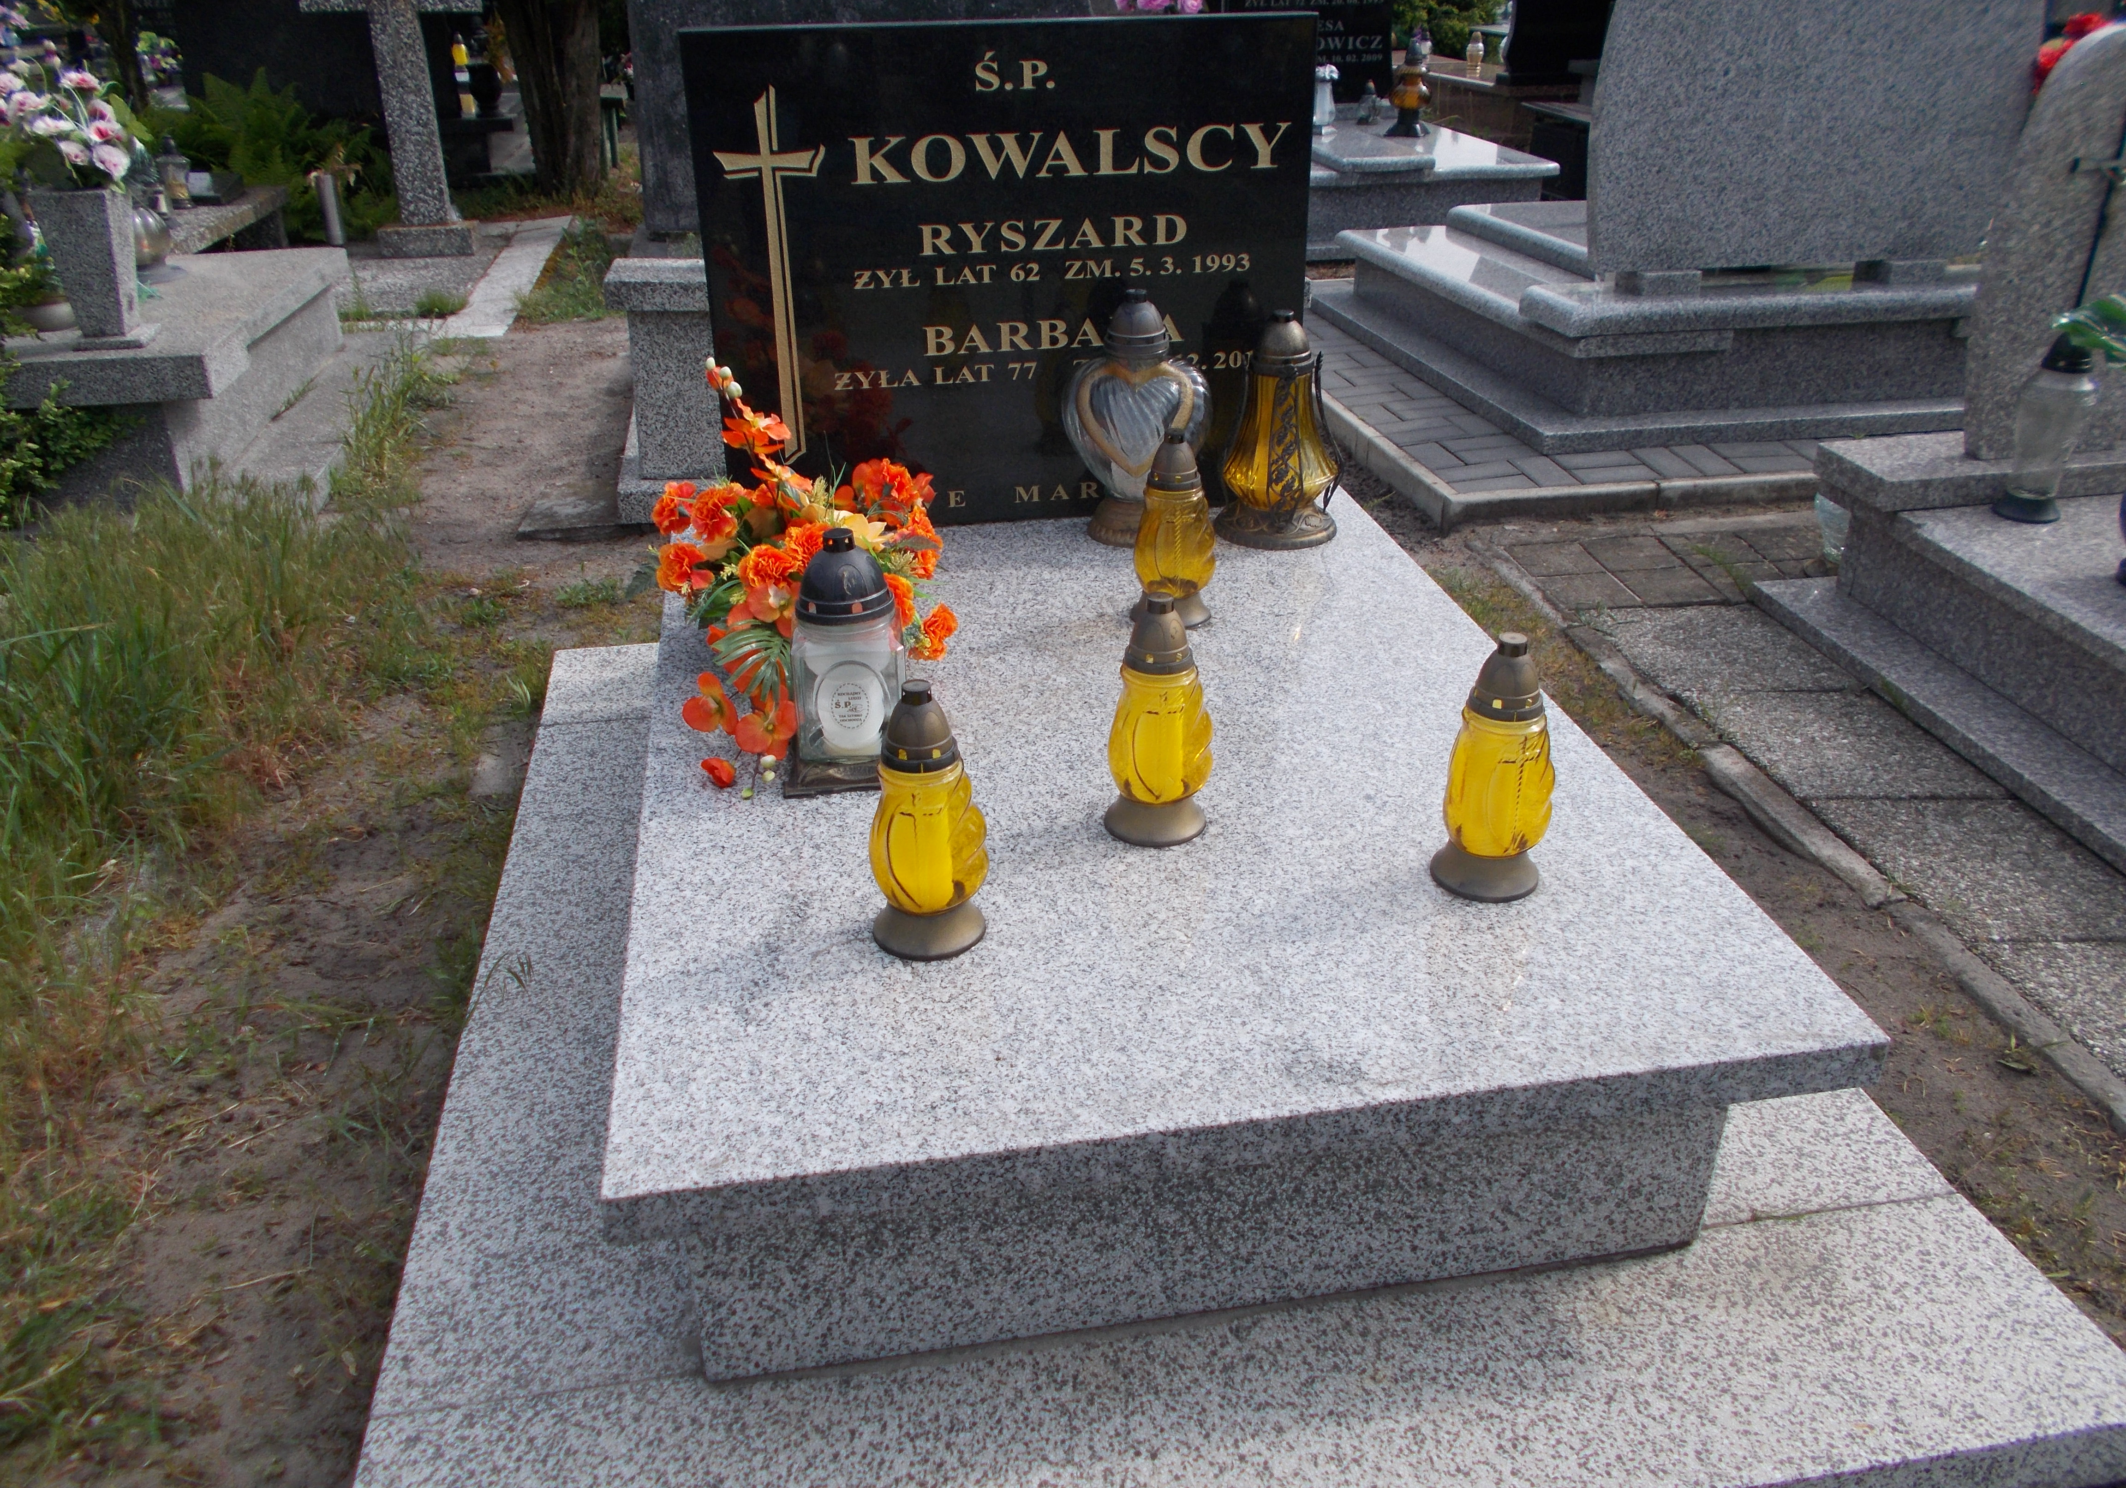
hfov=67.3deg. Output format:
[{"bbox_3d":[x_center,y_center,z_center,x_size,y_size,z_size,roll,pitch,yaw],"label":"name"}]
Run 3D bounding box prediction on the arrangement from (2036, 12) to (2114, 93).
[{"bbox_3d":[2.309,-1.543,3.613,0.230,0.250,0.220,-5,29,-9],"label":"arrangement"}]

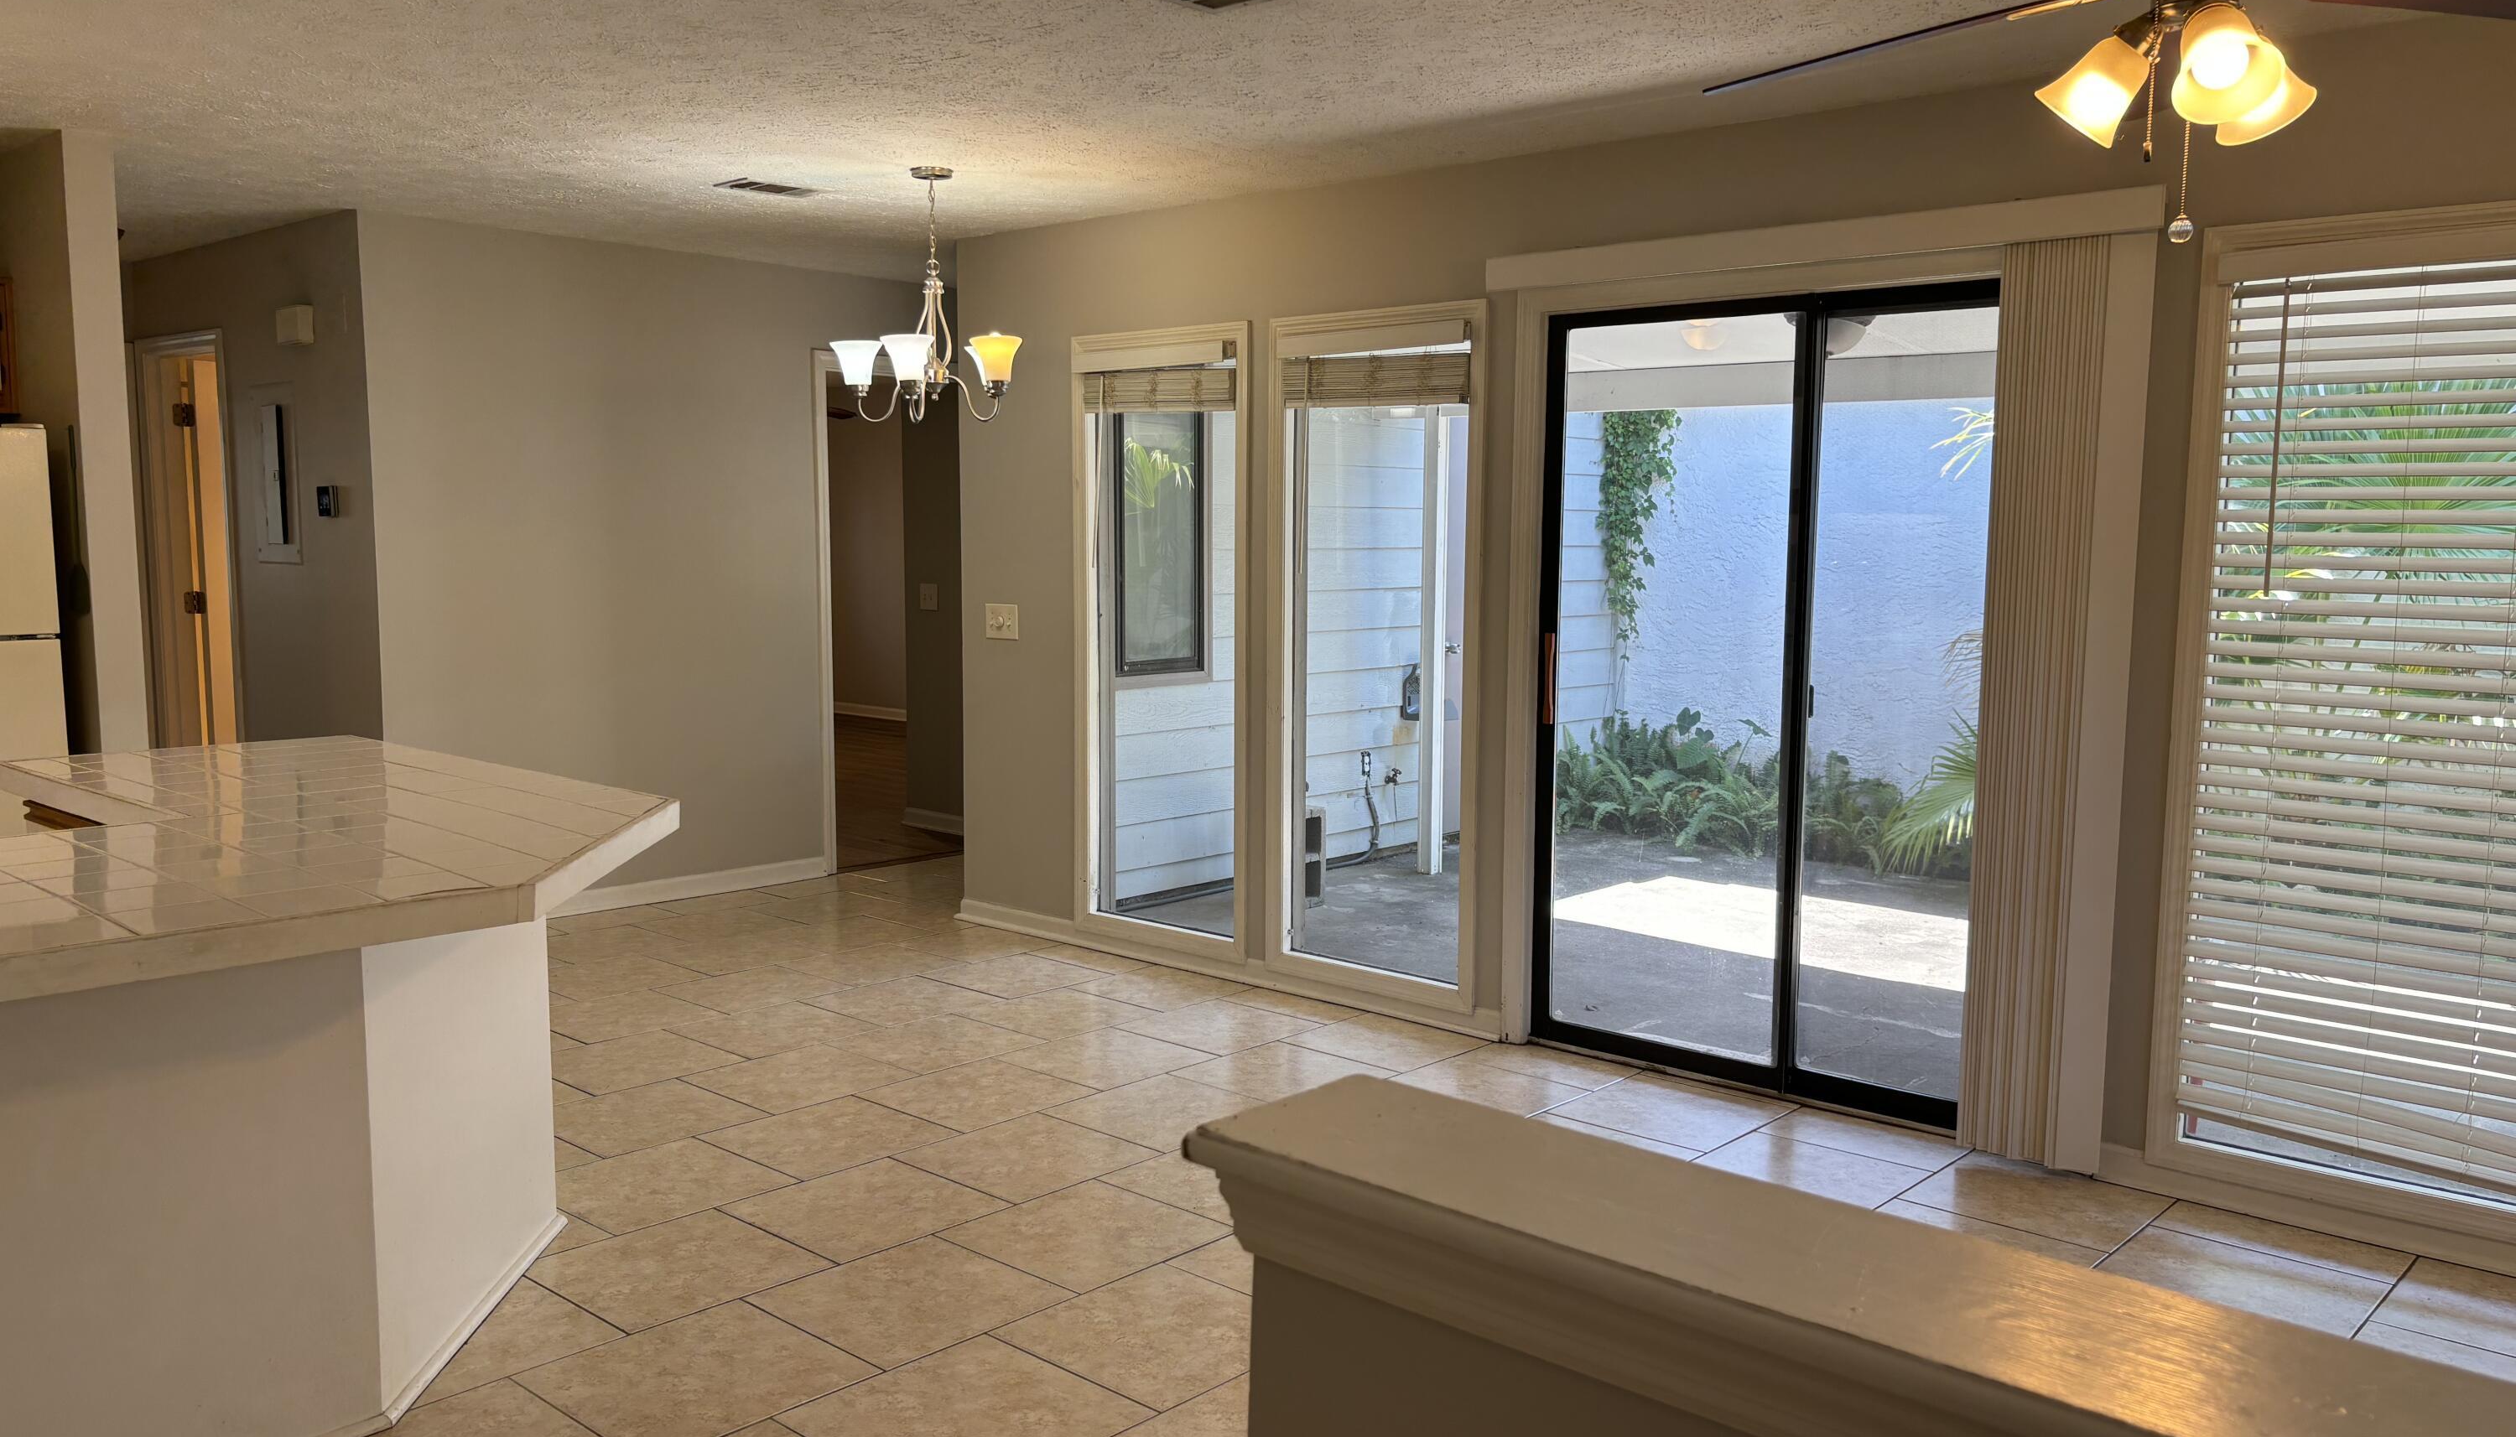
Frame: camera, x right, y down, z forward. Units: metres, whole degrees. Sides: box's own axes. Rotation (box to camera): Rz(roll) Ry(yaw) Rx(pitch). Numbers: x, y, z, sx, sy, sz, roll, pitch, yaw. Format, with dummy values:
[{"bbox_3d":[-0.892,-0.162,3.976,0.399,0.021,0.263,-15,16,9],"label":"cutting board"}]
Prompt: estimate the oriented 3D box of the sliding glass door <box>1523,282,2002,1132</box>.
[{"bbox_3d":[1.365,-0.045,4.821,1.471,2.023,0.100,6,8,42],"label":"sliding glass door"}]

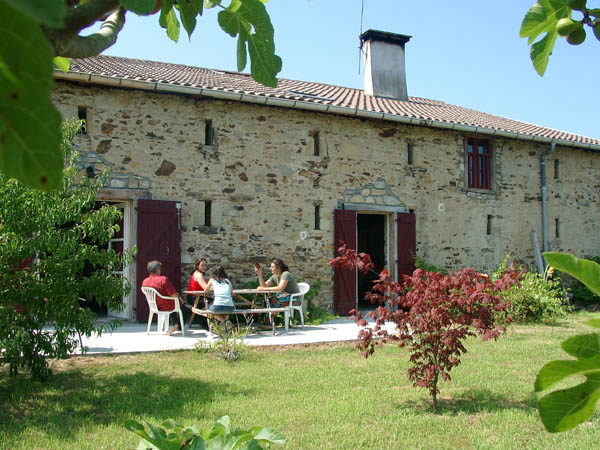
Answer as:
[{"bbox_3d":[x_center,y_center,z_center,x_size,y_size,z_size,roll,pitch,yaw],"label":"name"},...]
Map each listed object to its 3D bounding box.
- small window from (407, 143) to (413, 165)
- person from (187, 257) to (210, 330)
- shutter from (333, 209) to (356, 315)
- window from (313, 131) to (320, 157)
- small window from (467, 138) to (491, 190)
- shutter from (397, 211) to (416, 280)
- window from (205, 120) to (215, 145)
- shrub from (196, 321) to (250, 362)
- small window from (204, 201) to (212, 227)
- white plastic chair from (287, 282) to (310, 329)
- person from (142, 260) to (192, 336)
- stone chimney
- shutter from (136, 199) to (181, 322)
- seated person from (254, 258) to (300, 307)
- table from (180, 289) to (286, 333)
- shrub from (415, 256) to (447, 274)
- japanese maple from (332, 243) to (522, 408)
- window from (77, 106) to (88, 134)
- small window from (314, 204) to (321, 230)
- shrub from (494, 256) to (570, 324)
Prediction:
[{"bbox_3d":[2.806,-1.798,14.990,0.138,0.559,0.100,2,-5,-26],"label":"small window"},{"bbox_3d":[-1.750,1.197,10.300,0.720,1.260,0.480,-2,-5,28],"label":"person"},{"bbox_3d":[1.056,0.869,13.805,0.592,2.443,0.050,2,-5,-26],"label":"shutter"},{"bbox_3d":[0.393,-1.897,13.798,0.133,0.593,0.100,2,-5,-26],"label":"window"},{"bbox_3d":[4.616,-1.548,15.189,0.748,1.268,0.120,2,-5,-26],"label":"small window"},{"bbox_3d":[2.525,0.885,13.798,0.528,2.308,0.060,2,-5,-26],"label":"shutter"},{"bbox_3d":[-1.943,-1.981,12.643,0.189,0.543,0.100,2,-5,-26],"label":"window"},{"bbox_3d":[-0.963,1.466,7.416,0.660,0.530,0.600,0,-4,0],"label":"shrub"},{"bbox_3d":[-1.836,-0.225,11.837,0.150,0.506,0.120,2,-5,-26],"label":"small window"},{"bbox_3d":[-0.140,1.444,10.500,0.560,0.810,0.560,4,-6,-40],"label":"white plastic chair"},{"bbox_3d":[-2.285,1.245,10.074,0.792,1.238,0.495,2,-5,-28],"label":"person"},{"bbox_3d":[2.609,-4.713,17.784,1.531,1.967,0.680,2,-5,-26],"label":"stone chimney"},{"bbox_3d":[-2.839,0.723,11.879,0.883,2.424,0.050,2,-5,-26],"label":"shutter"},{"bbox_3d":[-0.427,1.298,10.938,0.792,1.257,0.495,2,-5,-27],"label":"seated person"},{"bbox_3d":[-1.220,1.531,10.510,1.655,0.732,1.608,2,-5,-24],"label":"table"},{"bbox_3d":[3.256,1.448,14.590,0.941,1.238,0.594,2,-5,-26],"label":"shrub"},{"bbox_3d":[1.143,0.925,5.368,1.680,1.480,1.400,0,-4,0],"label":"japanese maple"},{"bbox_3d":[-4.013,-1.928,10.891,0.181,0.500,0.120,2,-5,-26],"label":"window"},{"bbox_3d":[0.397,-0.171,13.674,0.137,0.566,0.100,2,-5,-26],"label":"small window"},{"bbox_3d":[4.863,1.346,12.300,1.600,1.360,1.350,0,-4,0],"label":"shrub"}]

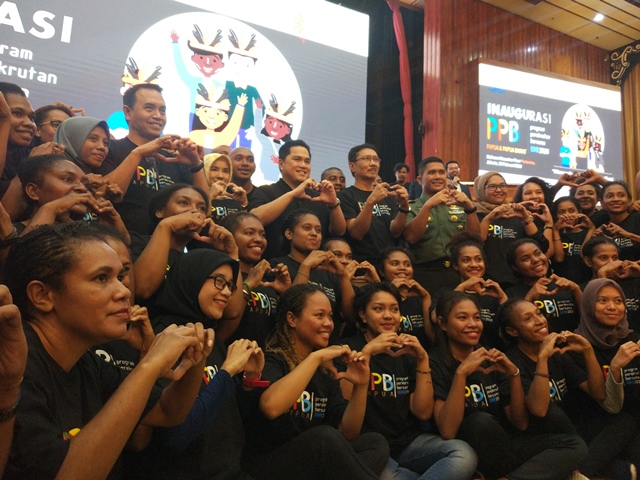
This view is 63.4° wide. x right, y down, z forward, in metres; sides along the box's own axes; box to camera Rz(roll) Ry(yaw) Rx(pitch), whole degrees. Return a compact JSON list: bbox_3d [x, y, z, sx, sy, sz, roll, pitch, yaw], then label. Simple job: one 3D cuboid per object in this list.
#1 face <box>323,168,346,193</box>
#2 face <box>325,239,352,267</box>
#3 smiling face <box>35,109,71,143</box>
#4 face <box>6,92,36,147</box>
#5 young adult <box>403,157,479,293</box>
[{"bbox_3d":[0.099,-0.398,3.520,0.160,0.215,0.170,7,-10,-28],"label":"face"},{"bbox_3d":[0.101,0.084,2.820,0.155,0.205,0.170,6,-8,-26],"label":"face"},{"bbox_3d":[-1.256,-0.532,2.450,0.170,0.200,0.150,0,-7,18],"label":"smiling face"},{"bbox_3d":[-1.128,-0.458,1.950,0.160,0.210,0.145,0,-7,15],"label":"face"},{"bbox_3d":[0.790,0.306,3.279,0.500,1.740,0.400,5,-7,-18],"label":"young adult"}]

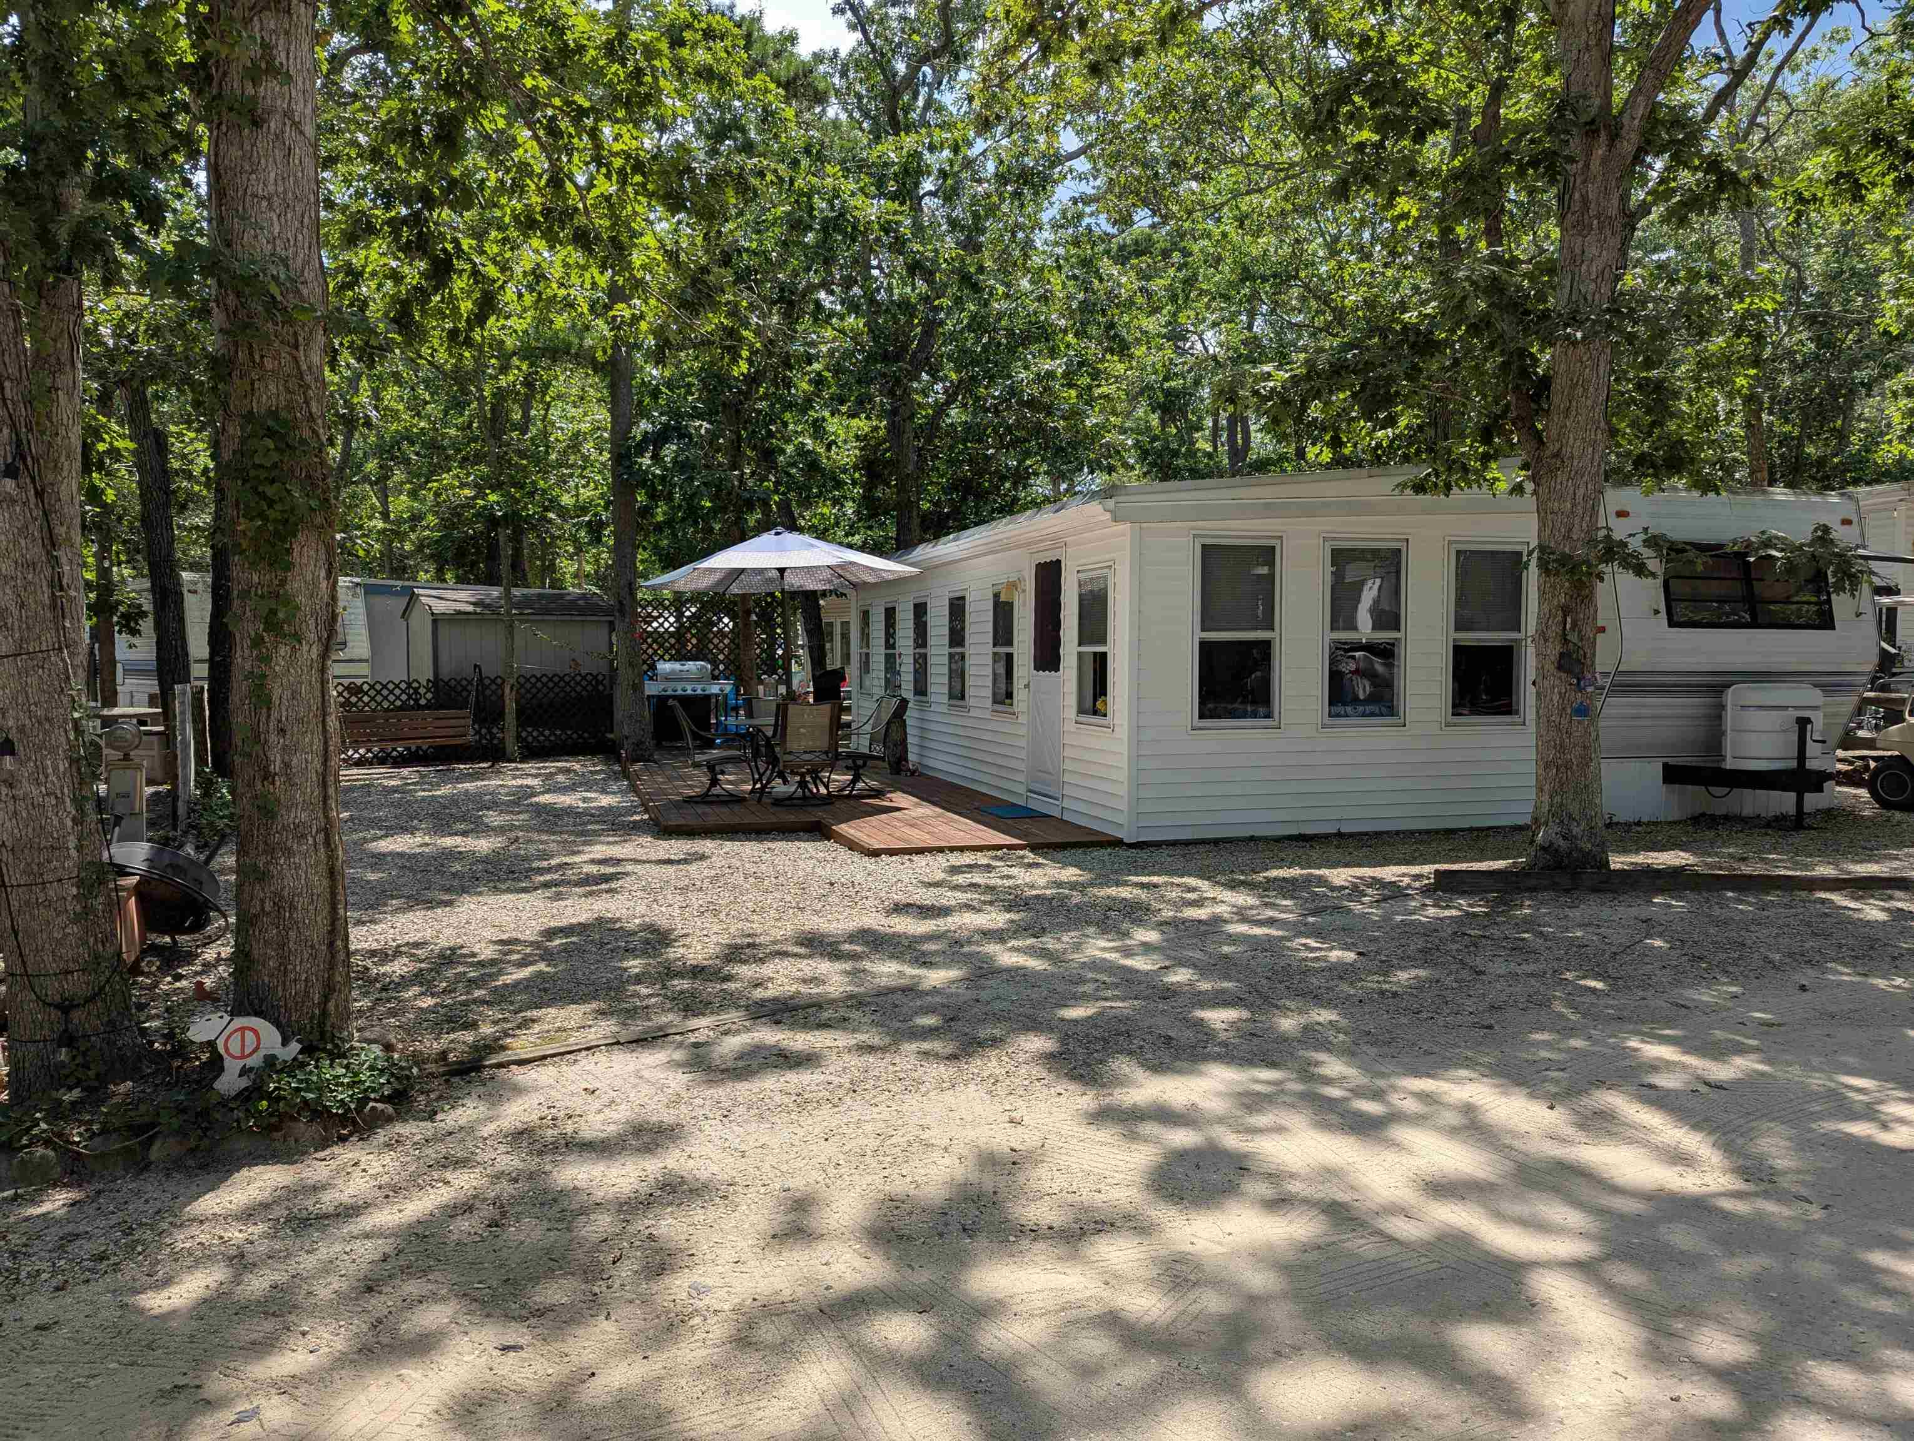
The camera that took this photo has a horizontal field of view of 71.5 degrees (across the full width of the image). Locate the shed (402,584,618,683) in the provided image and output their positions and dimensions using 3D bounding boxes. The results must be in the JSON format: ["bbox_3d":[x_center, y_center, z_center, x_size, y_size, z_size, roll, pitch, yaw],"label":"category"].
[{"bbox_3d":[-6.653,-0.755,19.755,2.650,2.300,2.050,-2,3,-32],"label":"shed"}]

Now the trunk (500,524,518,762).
[{"bbox_3d":[-5.774,-1.005,17.122,0.180,3.039,0.170,-2,3,-19],"label":"trunk"}]

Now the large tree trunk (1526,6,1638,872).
[{"bbox_3d":[3.880,-1.741,8.276,0.580,5.419,0.530,1,3,25],"label":"large tree trunk"}]

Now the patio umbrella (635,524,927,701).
[{"bbox_3d":[-1.573,-0.533,12.200,2.530,2.480,2.400,-3,0,0],"label":"patio umbrella"}]

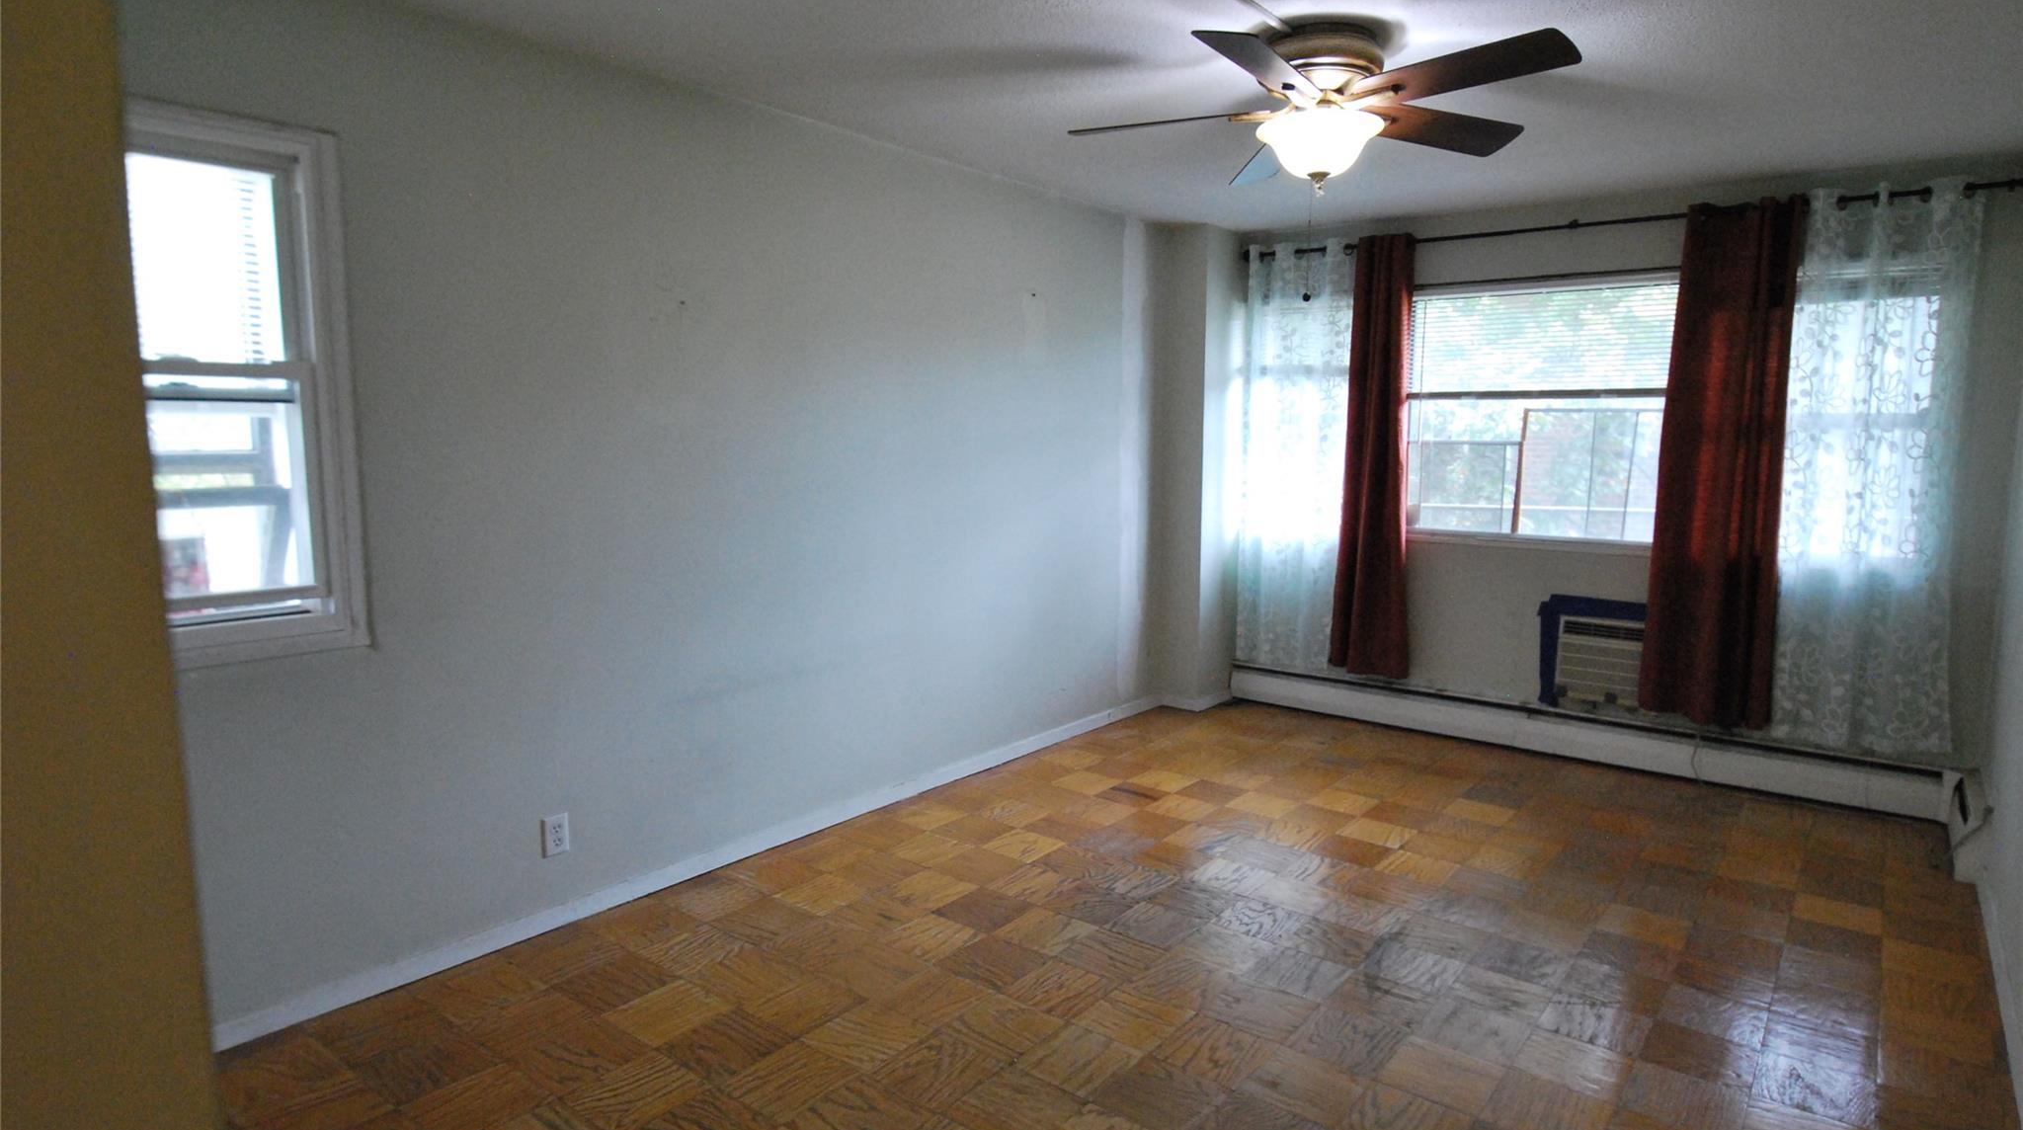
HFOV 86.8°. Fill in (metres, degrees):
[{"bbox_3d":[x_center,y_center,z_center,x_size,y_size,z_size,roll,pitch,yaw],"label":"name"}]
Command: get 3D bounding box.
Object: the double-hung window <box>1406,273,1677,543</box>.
[{"bbox_3d":[2.321,-0.676,4.768,1.110,1.190,0.100,6,9,38],"label":"double-hung window"}]

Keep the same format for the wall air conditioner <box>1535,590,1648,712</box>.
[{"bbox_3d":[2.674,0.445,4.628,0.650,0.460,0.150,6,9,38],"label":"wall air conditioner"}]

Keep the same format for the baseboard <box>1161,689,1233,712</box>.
[{"bbox_3d":[0.981,0.702,5.664,0.225,0.065,0.369,6,9,38],"label":"baseboard"}]

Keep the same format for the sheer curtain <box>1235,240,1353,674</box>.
[{"bbox_3d":[1.418,-0.527,5.392,0.570,2.145,0.090,6,9,38],"label":"sheer curtain"}]

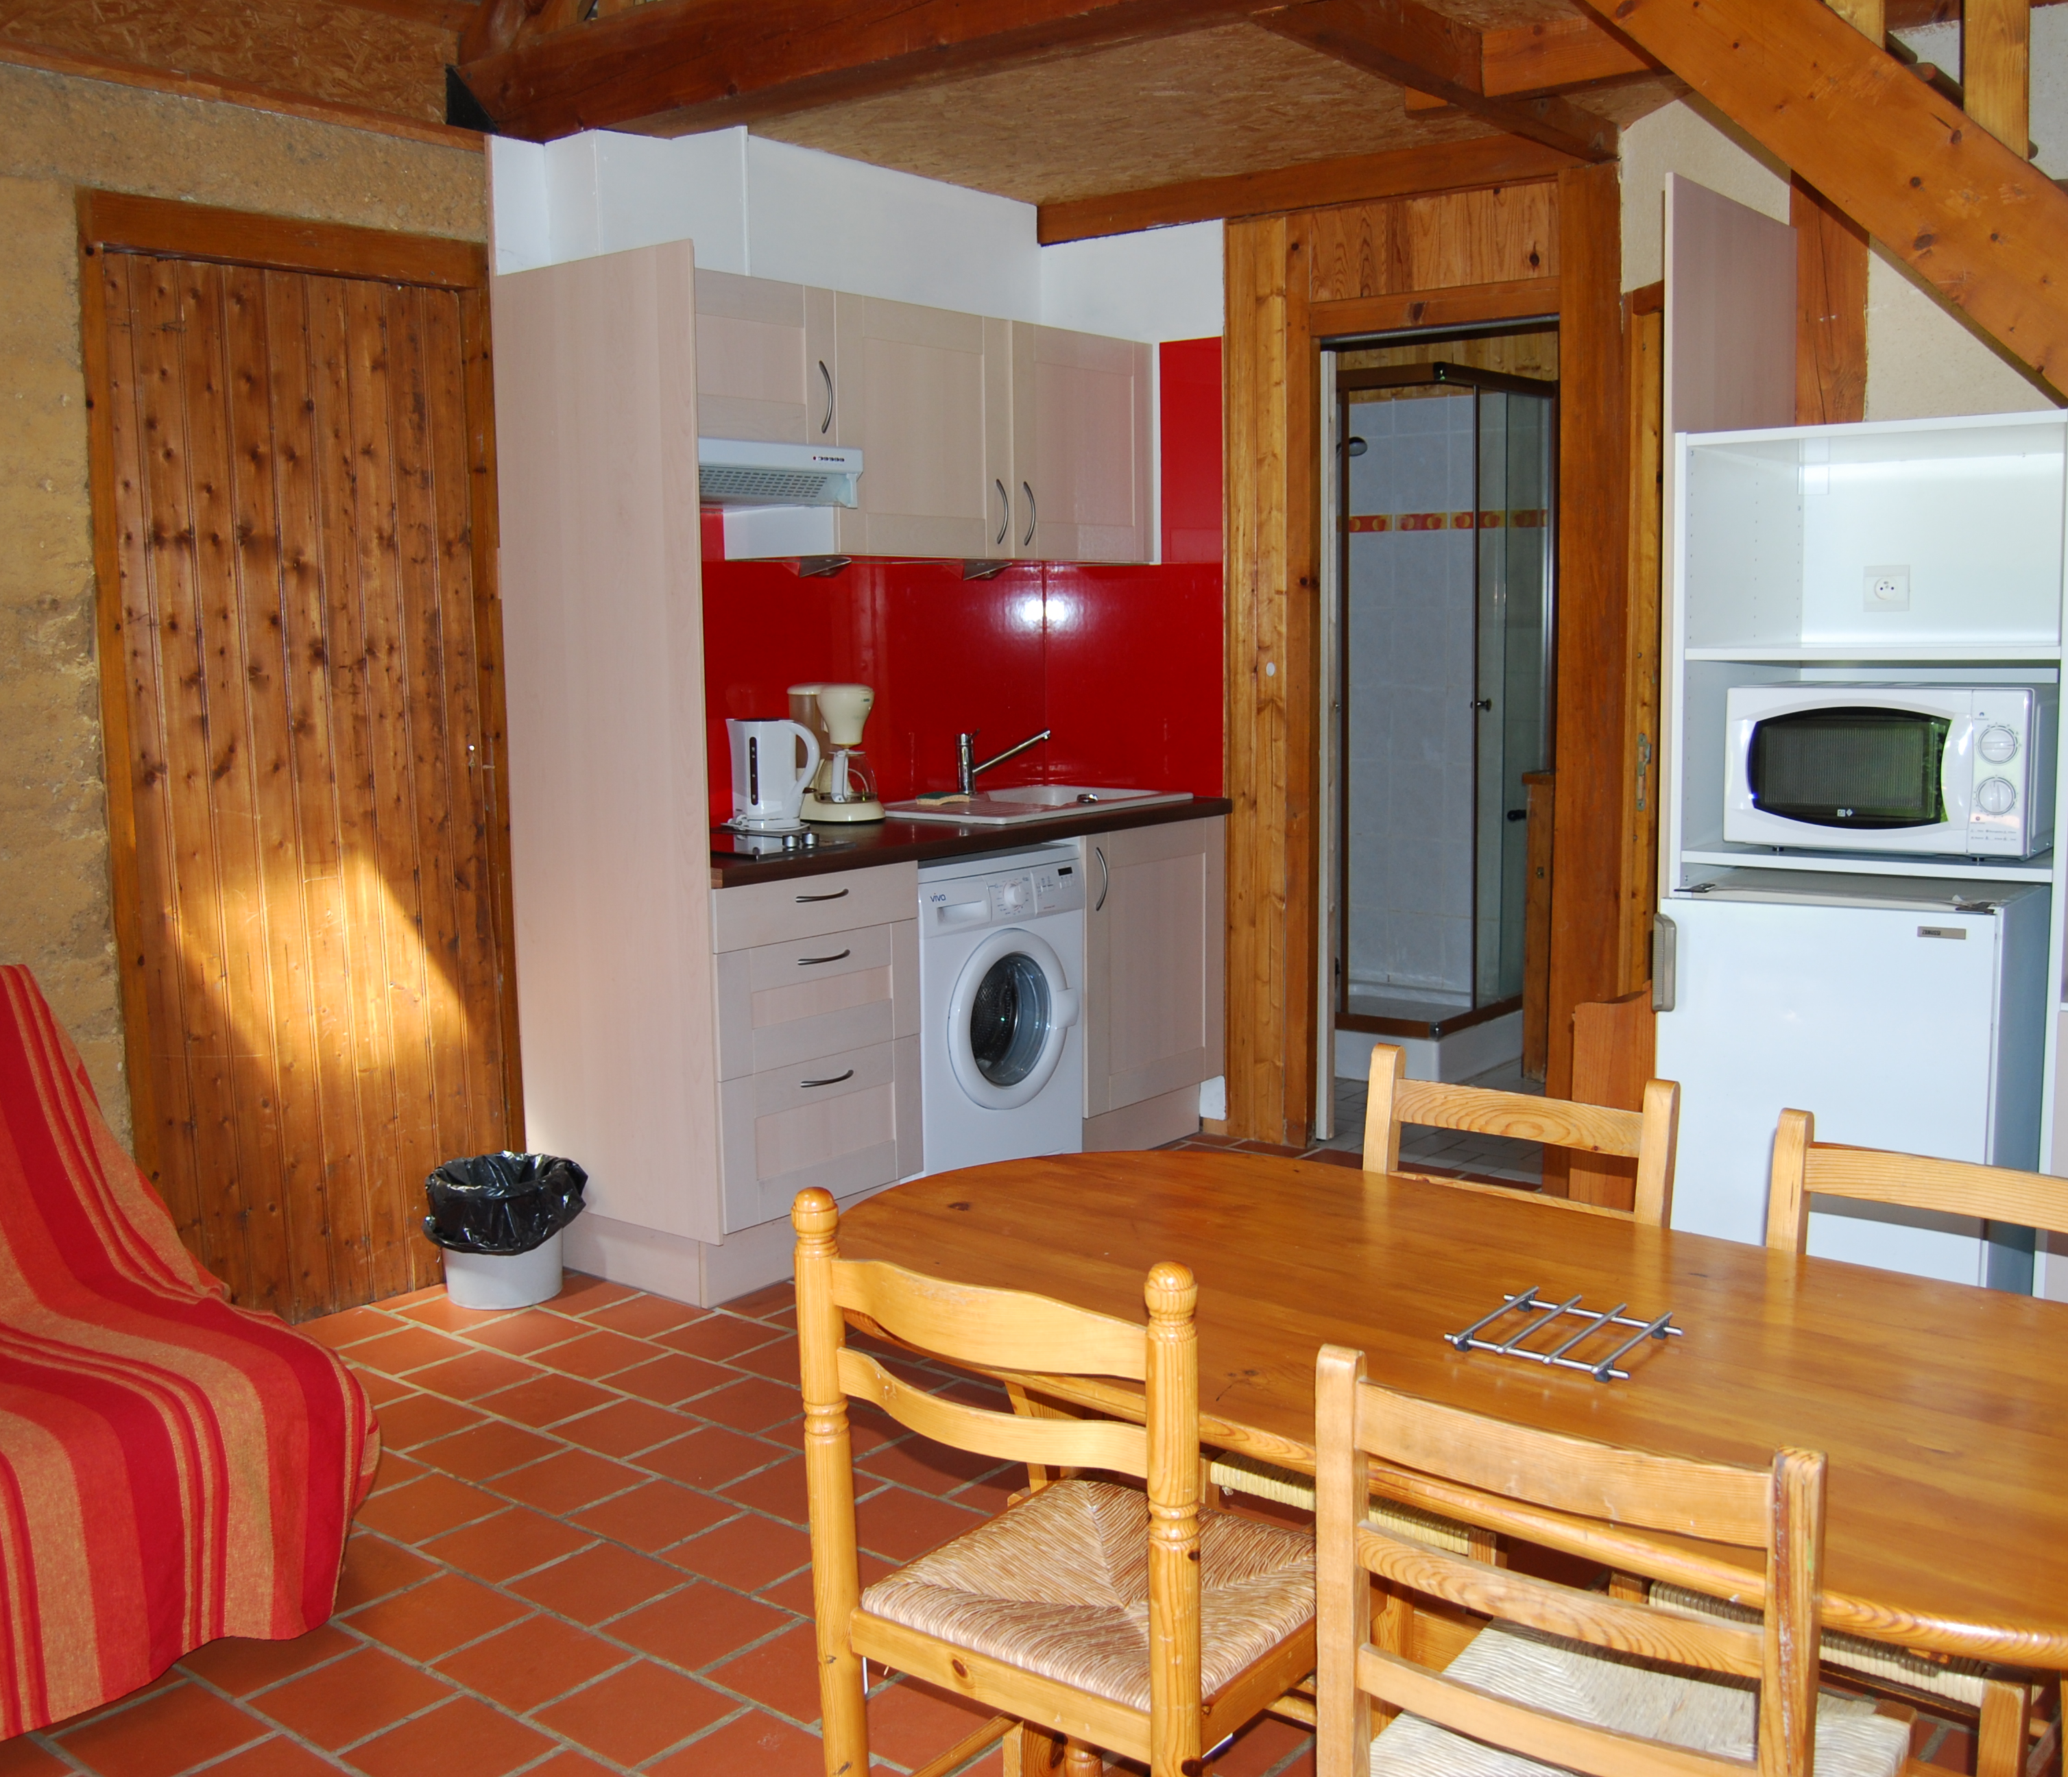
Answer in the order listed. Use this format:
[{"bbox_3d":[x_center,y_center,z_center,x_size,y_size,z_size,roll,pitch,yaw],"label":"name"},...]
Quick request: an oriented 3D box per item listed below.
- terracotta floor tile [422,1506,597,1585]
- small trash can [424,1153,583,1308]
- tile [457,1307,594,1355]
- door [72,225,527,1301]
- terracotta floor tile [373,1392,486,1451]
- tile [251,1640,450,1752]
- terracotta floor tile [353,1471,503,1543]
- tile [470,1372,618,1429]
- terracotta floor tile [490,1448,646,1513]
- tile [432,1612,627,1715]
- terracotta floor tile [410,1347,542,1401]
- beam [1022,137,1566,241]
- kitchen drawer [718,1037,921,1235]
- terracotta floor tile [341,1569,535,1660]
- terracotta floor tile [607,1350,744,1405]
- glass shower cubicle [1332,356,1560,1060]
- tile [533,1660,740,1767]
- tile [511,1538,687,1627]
[{"bbox_3d":[-0.773,0.970,2.936,0.195,0.012,0.193,5,9,38],"label":"terracotta floor tile"},{"bbox_3d":[-1.123,0.719,4.225,0.320,0.270,0.310,-3,8,-15],"label":"small trash can"},{"bbox_3d":[-0.968,0.858,3.821,0.195,0.012,0.193,5,9,38],"label":"tile"},{"bbox_3d":[-1.403,-0.206,3.924,0.062,2.137,0.860,5,9,38],"label":"door"},{"bbox_3d":[-1.075,0.932,3.468,0.193,0.012,0.187,5,9,38],"label":"terracotta floor tile"},{"bbox_3d":[-0.877,1.047,2.565,0.193,0.012,0.187,5,9,38],"label":"tile"},{"bbox_3d":[-0.977,1.000,3.197,0.202,0.015,0.193,5,10,37],"label":"terracotta floor tile"},{"bbox_3d":[-0.864,0.918,3.554,0.193,0.012,0.187,5,9,38],"label":"tile"},{"bbox_3d":[-0.734,0.942,3.151,0.195,0.012,0.193,5,9,38],"label":"terracotta floor tile"},{"bbox_3d":[-0.651,1.012,2.597,0.195,0.012,0.193,5,9,38],"label":"tile"},{"bbox_3d":[-1.008,0.886,3.608,0.195,0.012,0.193,5,9,38],"label":"terracotta floor tile"},{"bbox_3d":[0.653,-1.752,5.045,1.575,0.104,0.080,7,11,37],"label":"beam"},{"bbox_3d":[-0.609,0.494,4.352,0.450,0.312,0.596,5,9,39],"label":"kitchen drawer"},{"bbox_3d":[-0.851,1.046,2.845,0.202,0.015,0.193,5,10,37],"label":"terracotta floor tile"},{"bbox_3d":[-0.672,0.925,3.731,0.202,0.015,0.193,5,10,37],"label":"terracotta floor tile"},{"bbox_3d":[1.124,-0.505,6.300,0.780,2.090,0.760,6,10,39],"label":"glass shower cubicle"},{"bbox_3d":[-0.502,1.047,2.523,0.193,0.012,0.187,5,9,38],"label":"tile"},{"bbox_3d":[-0.612,0.984,2.811,0.195,0.012,0.193,5,9,38],"label":"tile"}]

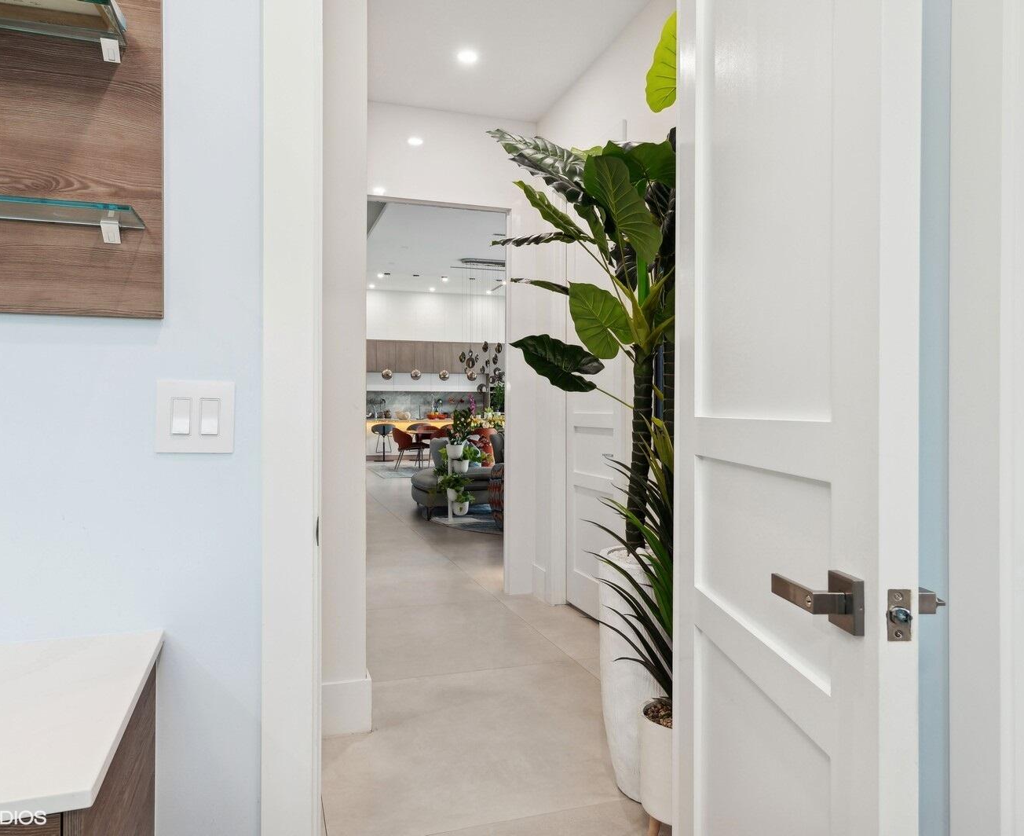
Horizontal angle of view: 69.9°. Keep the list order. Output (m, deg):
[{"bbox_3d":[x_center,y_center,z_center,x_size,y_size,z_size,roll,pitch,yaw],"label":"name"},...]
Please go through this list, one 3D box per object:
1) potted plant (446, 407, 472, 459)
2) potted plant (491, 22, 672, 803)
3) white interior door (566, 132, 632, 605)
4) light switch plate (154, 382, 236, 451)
[{"bbox_3d":[-0.567,0.171,7.975,0.280,0.570,0.270,0,0,0],"label":"potted plant"},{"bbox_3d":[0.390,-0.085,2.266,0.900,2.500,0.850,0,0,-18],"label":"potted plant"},{"bbox_3d":[0.495,-0.074,4.165,0.050,2.460,0.870,0,0,-18],"label":"white interior door"},{"bbox_3d":[-0.549,-0.002,1.270,0.124,0.125,0.008,0,0,-18],"label":"light switch plate"}]

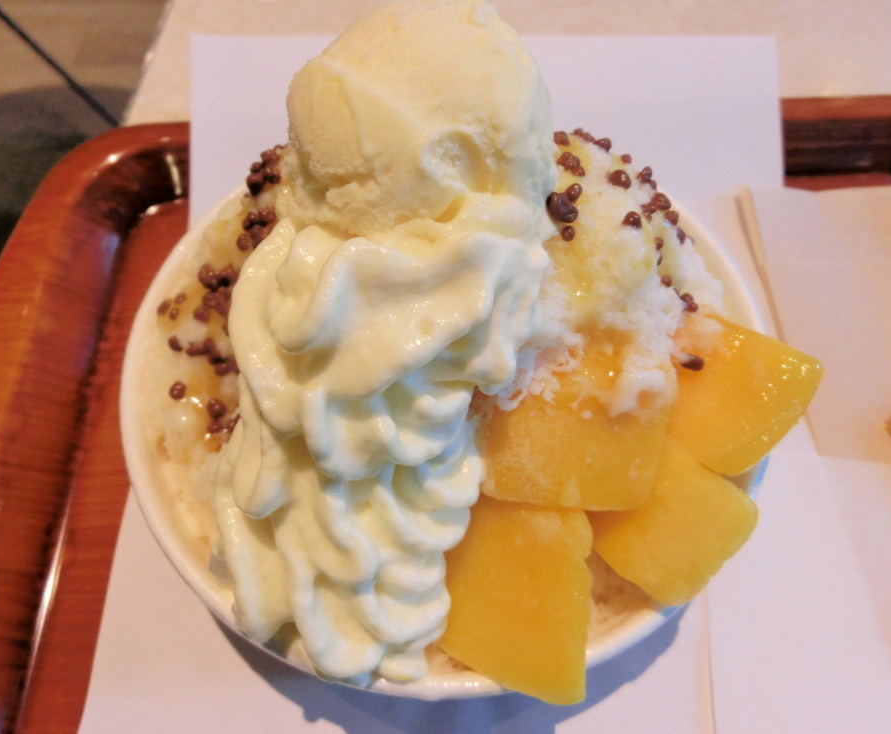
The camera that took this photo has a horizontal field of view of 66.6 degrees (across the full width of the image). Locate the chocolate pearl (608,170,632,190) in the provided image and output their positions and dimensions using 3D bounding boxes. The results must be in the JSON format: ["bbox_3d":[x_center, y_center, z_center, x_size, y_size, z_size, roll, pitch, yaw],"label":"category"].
[{"bbox_3d":[0.039,-0.042,0.152,0.005,0.004,0.005,0,61,0],"label":"chocolate pearl"}]

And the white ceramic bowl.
[{"bbox_3d":[0.001,0.011,0.223,0.180,0.074,0.180,0,61,0],"label":"white ceramic bowl"}]

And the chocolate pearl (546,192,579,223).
[{"bbox_3d":[0.025,-0.034,0.143,0.006,0.006,0.006,0,61,0],"label":"chocolate pearl"}]

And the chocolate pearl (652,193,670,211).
[{"bbox_3d":[0.051,-0.039,0.161,0.004,0.004,0.004,0,61,0],"label":"chocolate pearl"}]

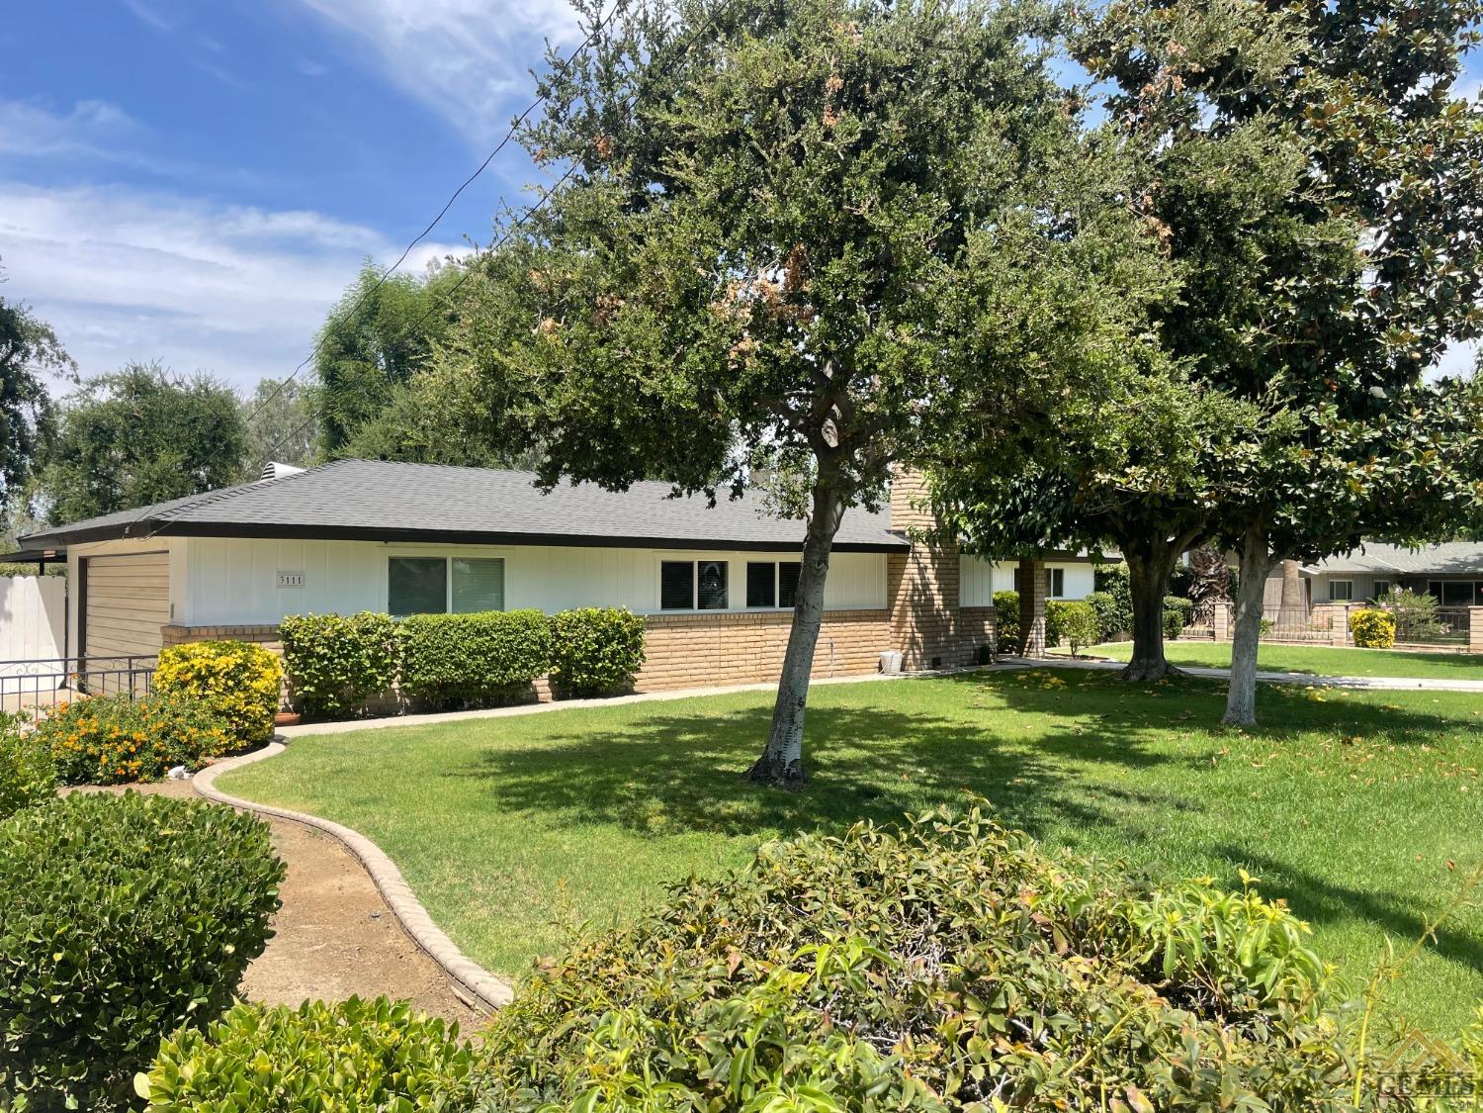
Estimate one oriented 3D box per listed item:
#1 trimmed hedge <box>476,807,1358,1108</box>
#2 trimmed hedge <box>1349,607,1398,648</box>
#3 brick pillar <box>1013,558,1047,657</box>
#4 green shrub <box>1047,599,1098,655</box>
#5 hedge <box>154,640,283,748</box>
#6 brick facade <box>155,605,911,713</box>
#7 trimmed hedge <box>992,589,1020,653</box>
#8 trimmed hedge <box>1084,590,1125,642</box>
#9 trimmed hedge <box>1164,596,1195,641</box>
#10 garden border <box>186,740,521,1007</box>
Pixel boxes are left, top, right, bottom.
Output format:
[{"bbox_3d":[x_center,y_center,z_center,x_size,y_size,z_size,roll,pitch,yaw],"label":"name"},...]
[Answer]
[{"bbox_3d":[0.420,1.360,2.800,2.100,1.000,2.000,0,-1,0],"label":"trimmed hedge"},{"bbox_3d":[17.191,1.938,30.310,1.080,1.050,1.120,1,-2,-42],"label":"trimmed hedge"},{"bbox_3d":[6.560,1.170,25.100,0.400,2.270,0.400,1,-2,-41],"label":"brick pillar"},{"bbox_3d":[7.932,1.723,26.632,1.150,1.330,1.150,1,-2,-42],"label":"green shrub"},{"bbox_3d":[-5.902,1.519,12.608,1.280,1.150,1.180,1,-2,-42],"label":"hedge"},{"bbox_3d":[-1.997,1.568,17.574,13.000,1.260,0.260,1,-2,-42],"label":"brick facade"},{"bbox_3d":[6.793,1.671,28.601,0.850,1.520,0.850,1,-2,-42],"label":"trimmed hedge"},{"bbox_3d":[10.957,1.785,33.512,1.250,1.500,1.200,1,-2,-42],"label":"trimmed hedge"},{"bbox_3d":[13.541,1.869,34.685,1.000,1.380,1.050,1,-2,-42],"label":"trimmed hedge"},{"bbox_3d":[-3.498,1.943,8.435,0.950,0.130,8.860,1,-1,-29],"label":"garden border"}]

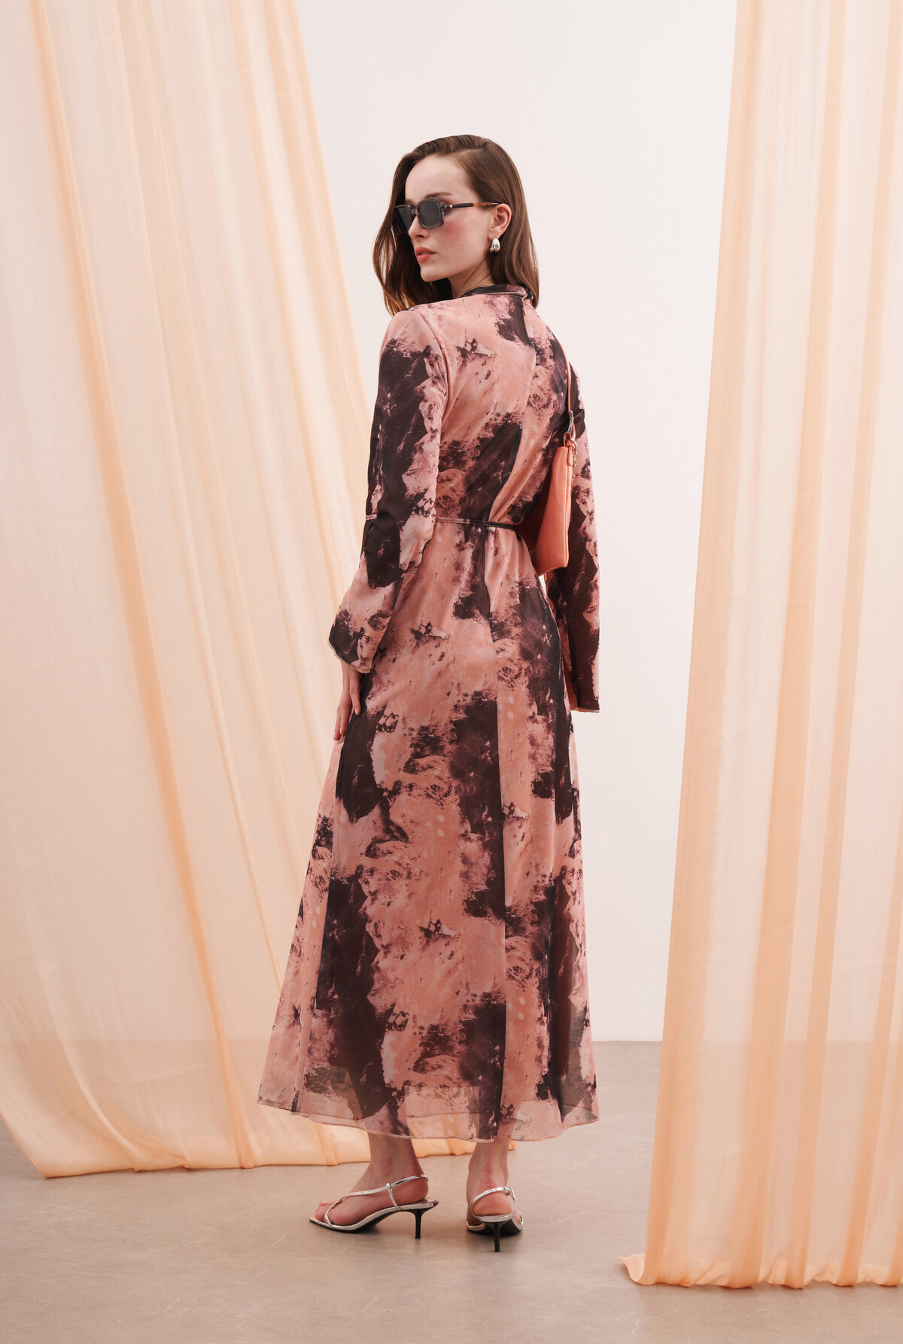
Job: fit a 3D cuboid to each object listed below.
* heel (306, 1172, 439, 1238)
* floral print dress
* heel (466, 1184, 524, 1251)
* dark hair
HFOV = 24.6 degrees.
[{"bbox_3d":[-0.128,0.877,3.440,0.238,0.107,0.090,0,-1,29],"label":"heel"},{"bbox_3d":[-0.037,0.042,3.400,0.530,1.380,0.480,1,-1,-37],"label":"floral print dress"},{"bbox_3d":[0.073,0.877,3.420,0.092,0.107,0.235,0,-1,1],"label":"heel"},{"bbox_3d":[0.008,-0.733,3.400,0.235,0.300,0.220,1,-1,-40],"label":"dark hair"}]

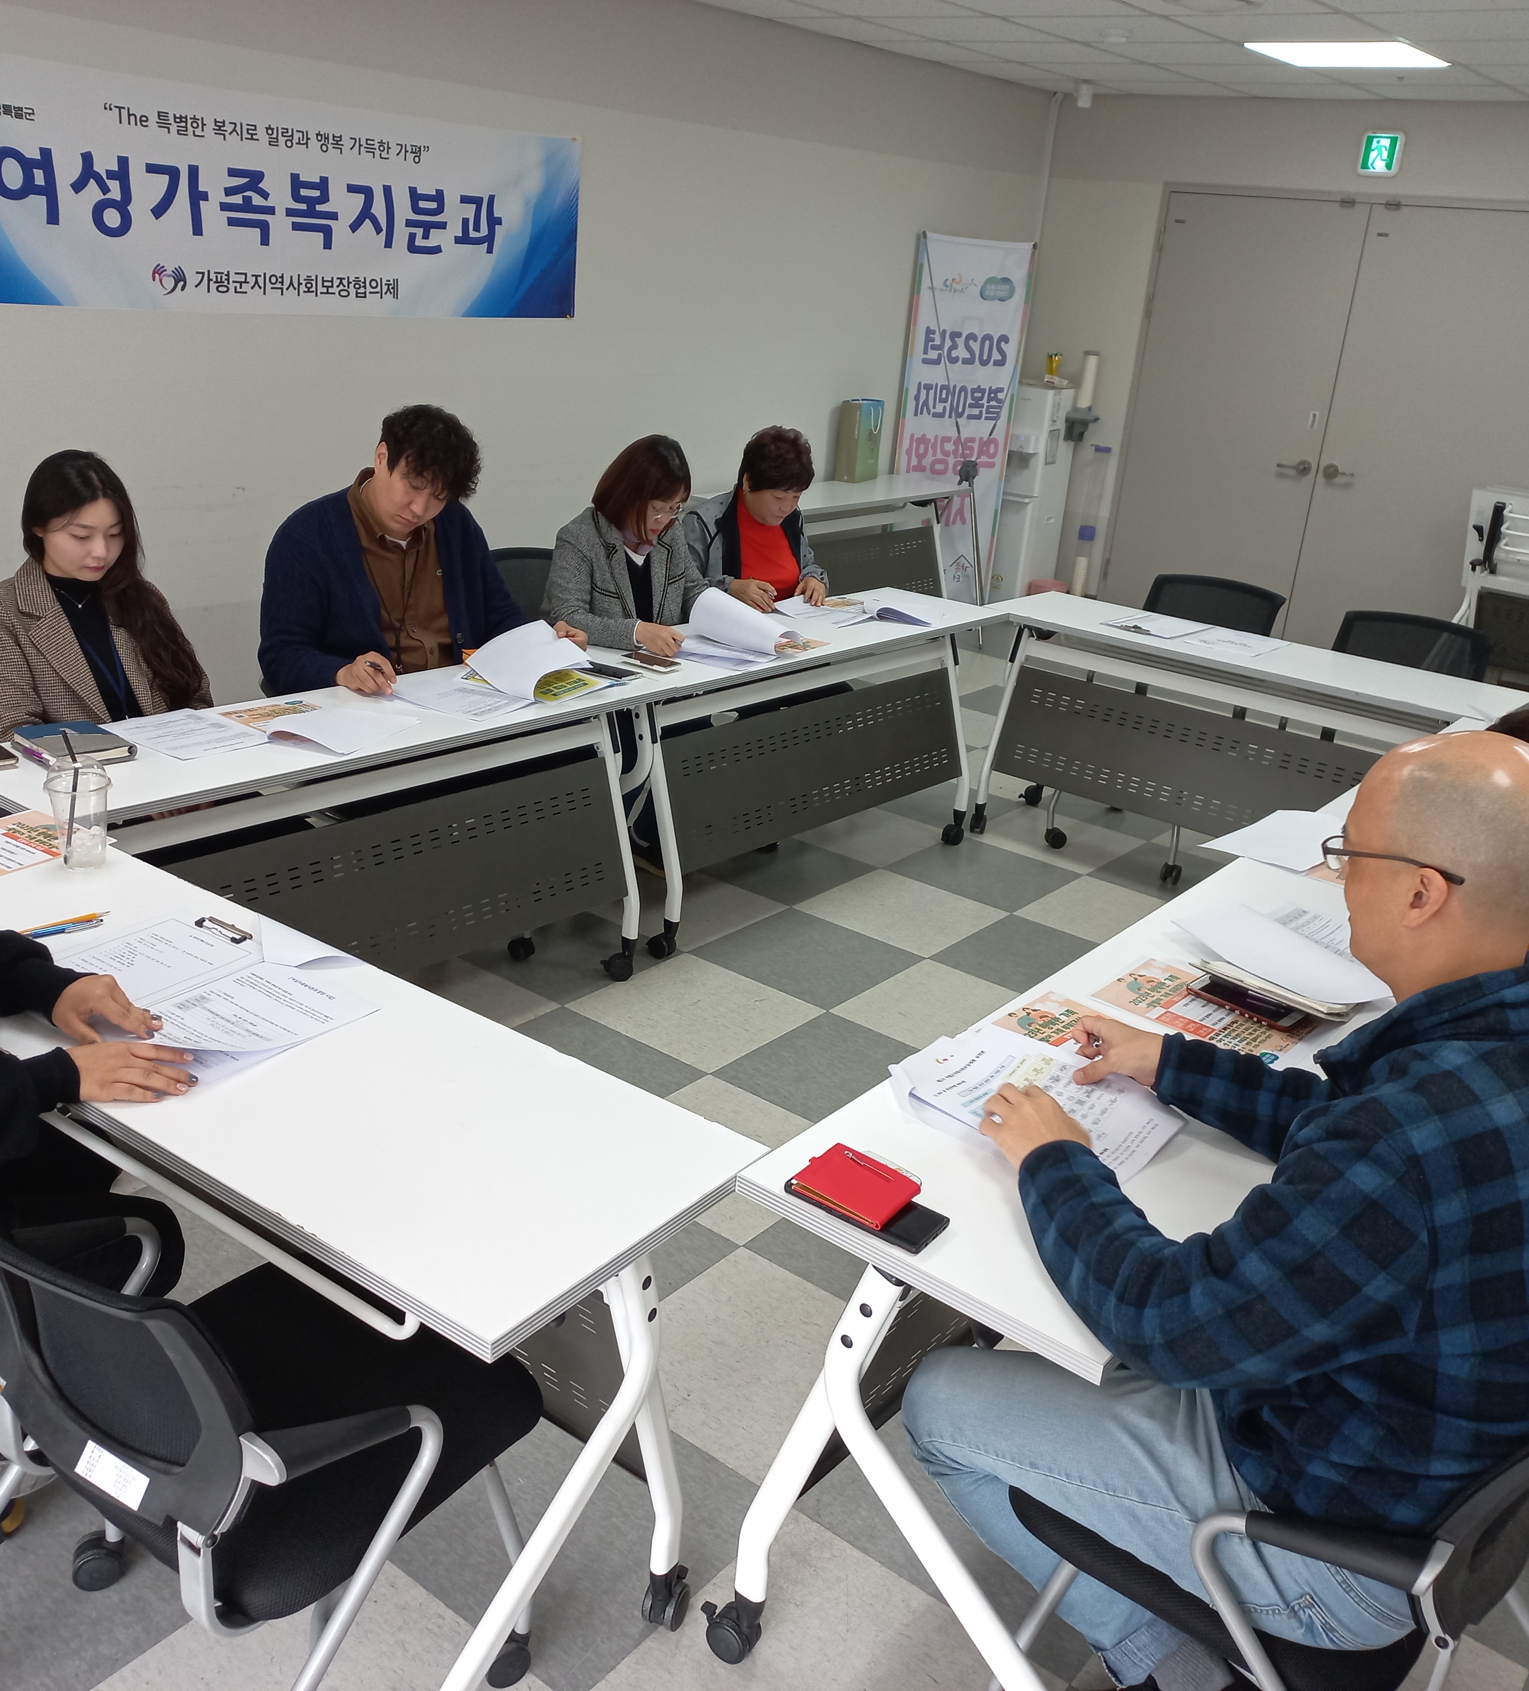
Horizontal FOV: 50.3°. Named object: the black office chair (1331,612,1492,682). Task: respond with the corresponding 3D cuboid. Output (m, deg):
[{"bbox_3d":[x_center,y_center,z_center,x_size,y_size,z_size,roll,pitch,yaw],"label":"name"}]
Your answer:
[{"bbox_3d":[1.779,-0.227,4.784,0.580,0.820,0.580,20,25,33],"label":"black office chair"}]

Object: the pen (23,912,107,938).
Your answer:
[{"bbox_3d":[-0.977,0.106,2.257,0.150,0.010,0.018,-14,28,-42],"label":"pen"}]

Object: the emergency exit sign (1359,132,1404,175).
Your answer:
[{"bbox_3d":[2.684,-3.020,7.108,0.186,0.179,0.040,20,25,33],"label":"emergency exit sign"}]

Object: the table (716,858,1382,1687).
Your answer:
[{"bbox_3d":[0.574,0.598,2.431,0.465,0.720,1.500,19,25,33],"label":"table"}]

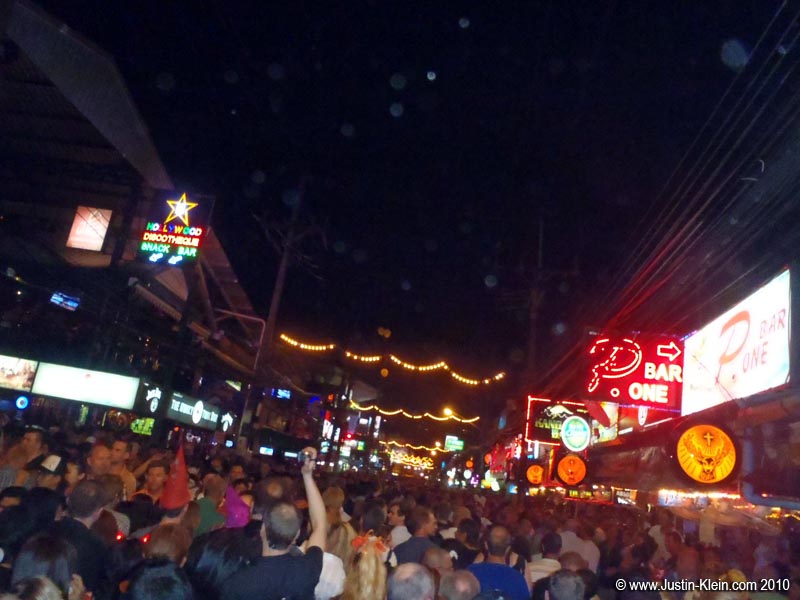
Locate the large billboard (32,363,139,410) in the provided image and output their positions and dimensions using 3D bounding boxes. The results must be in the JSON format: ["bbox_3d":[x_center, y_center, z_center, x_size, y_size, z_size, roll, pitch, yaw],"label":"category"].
[{"bbox_3d":[-7.276,2.009,15.085,2.270,0.722,0.180,10,-16,-6],"label":"large billboard"}]

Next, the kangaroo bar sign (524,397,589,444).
[{"bbox_3d":[5.115,4.031,21.088,1.950,1.406,0.200,7,-16,6],"label":"kangaroo bar sign"}]

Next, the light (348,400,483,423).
[{"bbox_3d":[0.933,7.298,42.117,8.399,0.389,0.250,7,-16,6],"label":"light"}]

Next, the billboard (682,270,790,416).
[{"bbox_3d":[5.548,0.951,10.772,0.200,1.541,4.053,7,-16,6],"label":"billboard"}]

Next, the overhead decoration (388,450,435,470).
[{"bbox_3d":[2.014,27.248,110.479,7.655,1.976,1.000,7,-16,6],"label":"overhead decoration"}]

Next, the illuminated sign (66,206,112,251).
[{"bbox_3d":[-7.422,-1.684,15.569,0.859,1.062,0.150,7,-16,6],"label":"illuminated sign"}]

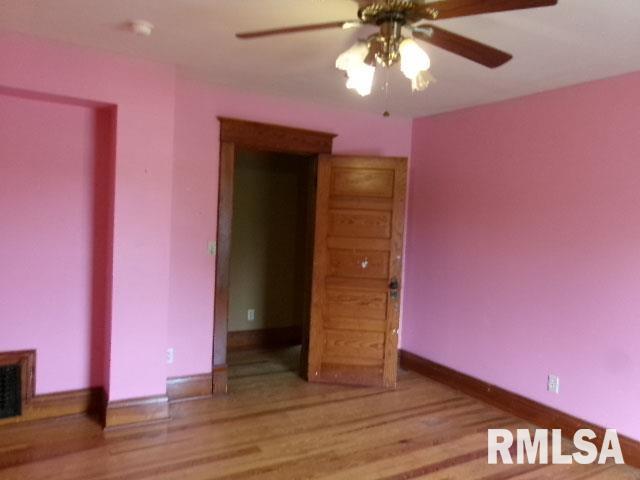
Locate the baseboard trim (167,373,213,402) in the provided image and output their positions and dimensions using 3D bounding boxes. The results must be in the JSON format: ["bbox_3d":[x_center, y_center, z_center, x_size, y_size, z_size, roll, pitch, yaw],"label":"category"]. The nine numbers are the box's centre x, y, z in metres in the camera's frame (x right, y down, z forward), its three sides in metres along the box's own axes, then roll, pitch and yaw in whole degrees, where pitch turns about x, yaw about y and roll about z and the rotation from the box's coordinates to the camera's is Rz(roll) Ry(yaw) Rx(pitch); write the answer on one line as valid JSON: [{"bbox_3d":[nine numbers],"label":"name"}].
[{"bbox_3d":[-1.032,1.156,3.903,0.392,0.187,0.030,1,3,-32],"label":"baseboard trim"}]

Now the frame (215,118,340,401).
[{"bbox_3d":[-0.395,0.151,4.271,1.110,2.211,0.160,1,3,-32],"label":"frame"}]

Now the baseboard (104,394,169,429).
[{"bbox_3d":[-1.248,1.173,3.430,0.420,0.182,0.030,1,3,-32],"label":"baseboard"}]

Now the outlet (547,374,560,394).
[{"bbox_3d":[1.676,1.038,3.581,0.014,0.120,0.076,1,3,-32],"label":"outlet"}]

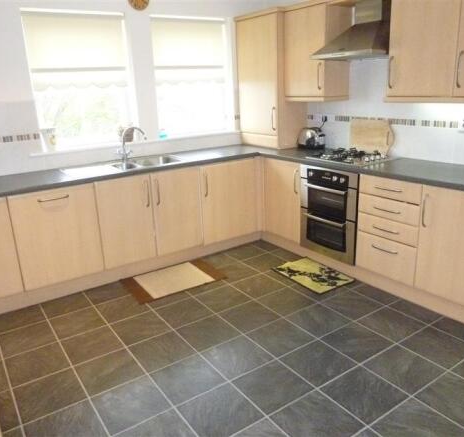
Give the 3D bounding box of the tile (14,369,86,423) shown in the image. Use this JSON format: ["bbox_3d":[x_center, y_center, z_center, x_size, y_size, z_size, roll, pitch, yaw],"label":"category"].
[{"bbox_3d":[-0.968,0.936,2.236,0.322,0.010,0.322,-13,20,-32],"label":"tile"}]

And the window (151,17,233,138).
[{"bbox_3d":[-0.379,-1.427,4.313,0.911,1.165,0.115,-13,20,-32],"label":"window"}]

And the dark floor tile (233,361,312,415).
[{"bbox_3d":[0.213,0.877,2.211,0.325,0.010,0.325,-13,20,-32],"label":"dark floor tile"}]

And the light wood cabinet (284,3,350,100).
[{"bbox_3d":[0.774,-1.484,3.819,0.320,0.793,0.502,-13,20,-32],"label":"light wood cabinet"}]

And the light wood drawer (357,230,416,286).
[{"bbox_3d":[1.263,0.246,3.152,0.380,0.287,0.499,-13,20,-32],"label":"light wood drawer"}]

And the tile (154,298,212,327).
[{"bbox_3d":[-0.340,0.677,3.005,0.322,0.010,0.322,-13,20,-32],"label":"tile"}]

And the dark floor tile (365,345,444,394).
[{"bbox_3d":[0.944,0.830,2.321,0.325,0.012,0.325,-13,20,-32],"label":"dark floor tile"}]

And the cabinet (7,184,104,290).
[{"bbox_3d":[-1.462,0.075,3.425,0.600,0.727,0.570,-13,20,-32],"label":"cabinet"}]

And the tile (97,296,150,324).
[{"bbox_3d":[-0.789,0.658,3.086,0.325,0.010,0.325,-13,20,-32],"label":"tile"}]

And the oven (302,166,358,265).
[{"bbox_3d":[0.982,-0.098,3.553,0.580,0.721,0.600,-13,20,-32],"label":"oven"}]

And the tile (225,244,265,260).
[{"bbox_3d":[0.131,0.335,4.025,0.326,0.010,0.322,-13,20,-32],"label":"tile"}]

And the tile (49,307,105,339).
[{"bbox_3d":[-1.073,0.731,2.940,0.322,0.010,0.322,-13,20,-32],"label":"tile"}]

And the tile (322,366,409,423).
[{"bbox_3d":[0.668,0.889,2.132,0.322,0.010,0.322,-13,20,-32],"label":"tile"}]

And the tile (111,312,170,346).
[{"bbox_3d":[-0.615,0.741,2.833,0.322,0.010,0.322,-13,20,-32],"label":"tile"}]

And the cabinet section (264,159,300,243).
[{"bbox_3d":[0.663,-0.215,3.937,0.530,0.712,0.499,-13,20,-32],"label":"cabinet section"}]

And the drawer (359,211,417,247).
[{"bbox_3d":[1.276,0.027,3.079,0.500,0.142,0.495,-13,20,-32],"label":"drawer"}]

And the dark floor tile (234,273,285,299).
[{"bbox_3d":[0.214,0.541,3.333,0.326,0.010,0.322,-13,20,-32],"label":"dark floor tile"}]

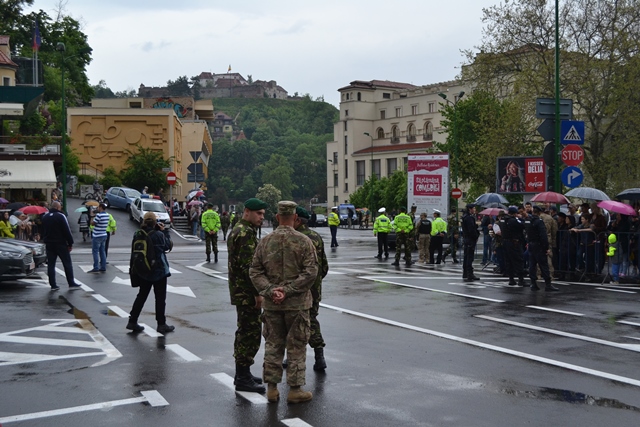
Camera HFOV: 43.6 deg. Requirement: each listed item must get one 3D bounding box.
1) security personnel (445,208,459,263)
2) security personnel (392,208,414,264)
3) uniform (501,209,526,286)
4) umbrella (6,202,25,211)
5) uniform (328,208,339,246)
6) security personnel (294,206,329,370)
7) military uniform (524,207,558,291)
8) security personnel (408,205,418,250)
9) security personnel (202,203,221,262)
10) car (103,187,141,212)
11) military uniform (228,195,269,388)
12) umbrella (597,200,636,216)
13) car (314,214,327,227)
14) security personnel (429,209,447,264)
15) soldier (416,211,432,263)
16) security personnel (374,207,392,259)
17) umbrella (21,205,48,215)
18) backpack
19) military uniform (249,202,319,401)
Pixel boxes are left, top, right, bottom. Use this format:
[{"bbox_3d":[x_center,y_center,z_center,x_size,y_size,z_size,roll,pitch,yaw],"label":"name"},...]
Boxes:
[{"bbox_3d":[4.322,0.720,26.200,0.580,1.810,0.520,0,0,9],"label":"security personnel"},{"bbox_3d":[2.505,0.690,24.000,0.600,1.790,0.360,0,0,0],"label":"security personnel"},{"bbox_3d":[4.384,0.731,18.100,0.580,1.790,0.420,0,1,35],"label":"uniform"},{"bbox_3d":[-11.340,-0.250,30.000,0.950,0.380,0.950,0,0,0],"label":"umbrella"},{"bbox_3d":[0.631,0.604,35.300,0.520,1.790,0.380,0,1,45],"label":"uniform"},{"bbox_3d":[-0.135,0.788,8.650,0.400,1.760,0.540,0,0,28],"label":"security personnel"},{"bbox_3d":[4.722,0.737,17.250,0.580,1.820,0.480,0,0,43],"label":"military uniform"},{"bbox_3d":[2.920,0.673,25.400,0.550,1.790,0.520,0,0,16],"label":"security personnel"},{"bbox_3d":[-3.290,0.592,24.300,0.590,1.790,0.400,0,0,-3],"label":"security personnel"},{"bbox_3d":[-13.660,-1.070,57.000,3.900,1.480,1.680,8,5,39],"label":"car"},{"bbox_3d":[-0.695,0.766,7.720,0.370,1.810,0.550,0,0,-7],"label":"military uniform"},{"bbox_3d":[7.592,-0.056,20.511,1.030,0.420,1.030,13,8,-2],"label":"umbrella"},{"bbox_3d":[0.060,0.800,92.000,1.770,1.470,4.300,0,0,-5],"label":"car"},{"bbox_3d":[3.732,0.734,25.200,0.520,1.760,0.360,0,1,-32],"label":"security personnel"},{"bbox_3d":[3.471,0.779,26.500,0.520,1.690,0.350,0,0,-9],"label":"soldier"},{"bbox_3d":[2.276,0.708,29.000,0.560,1.820,0.380,0,0,-11],"label":"security personnel"},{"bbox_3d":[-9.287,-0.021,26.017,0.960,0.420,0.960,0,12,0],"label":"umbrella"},{"bbox_3d":[-2.489,0.567,11.250,0.350,0.640,0.260,0,1,34],"label":"backpack"},{"bbox_3d":[-0.320,0.776,7.150,0.620,1.780,0.420,0,0,3],"label":"military uniform"}]

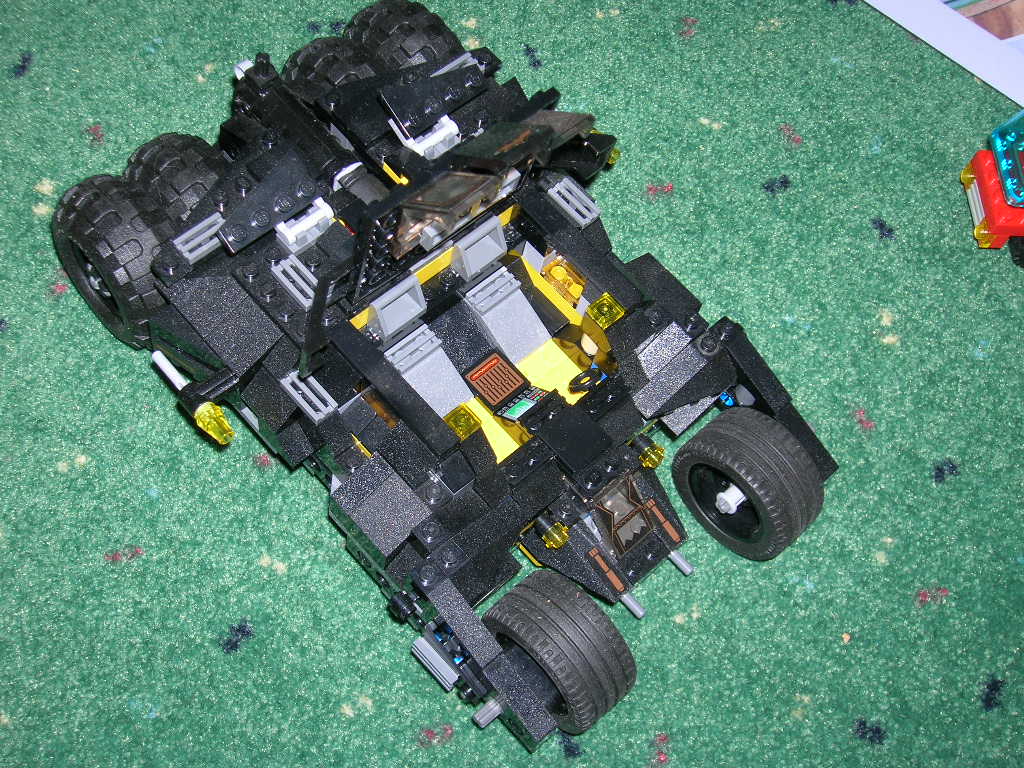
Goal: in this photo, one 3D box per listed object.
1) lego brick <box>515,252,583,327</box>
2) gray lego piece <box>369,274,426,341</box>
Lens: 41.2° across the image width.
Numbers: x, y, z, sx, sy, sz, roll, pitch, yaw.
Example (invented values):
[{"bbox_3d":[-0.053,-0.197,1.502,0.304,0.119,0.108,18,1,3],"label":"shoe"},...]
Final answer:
[{"bbox_3d":[0.014,-0.029,0.408,0.007,0.010,0.028,-38,72,-22],"label":"lego brick"},{"bbox_3d":[-0.033,-0.023,0.394,0.016,0.011,0.009,-38,72,-22],"label":"gray lego piece"}]

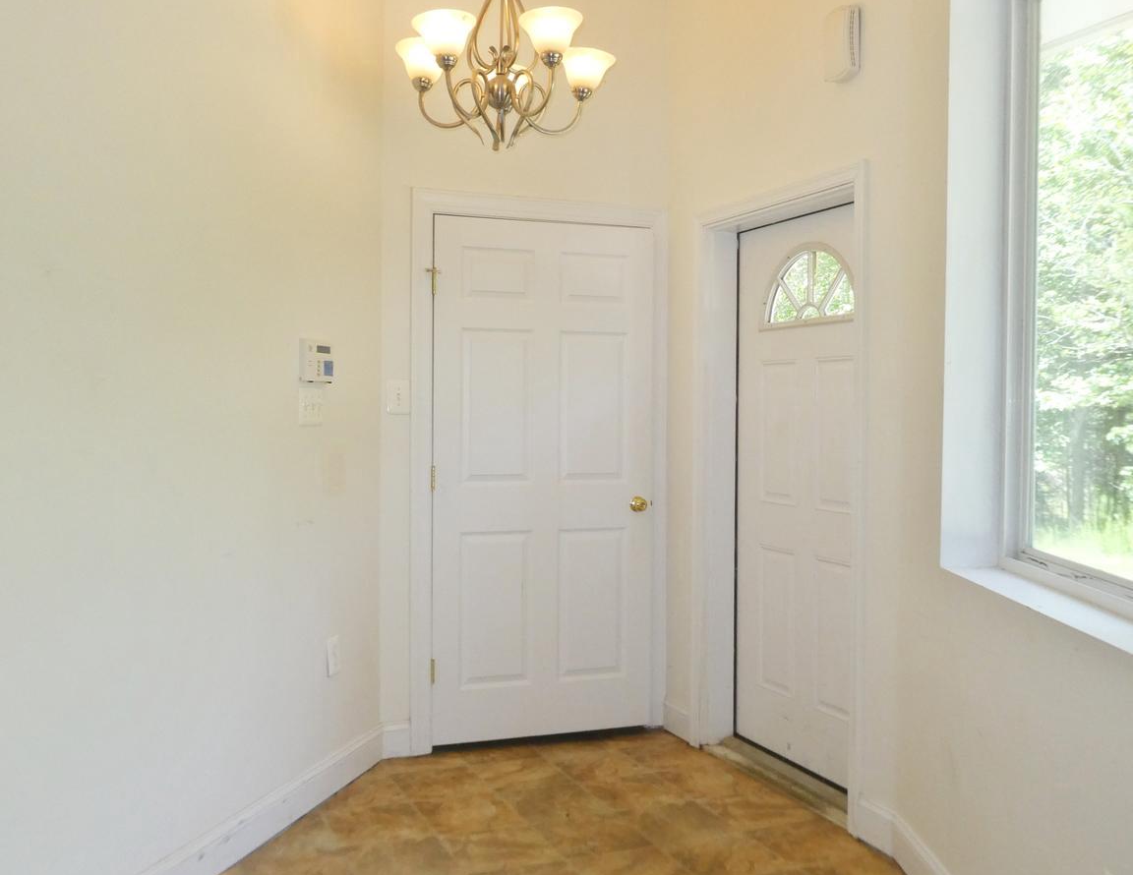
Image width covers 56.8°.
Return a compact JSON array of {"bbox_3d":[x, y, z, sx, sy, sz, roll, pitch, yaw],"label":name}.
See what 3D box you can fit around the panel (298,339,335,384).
[{"bbox_3d":[-0.813,-0.245,3.403,0.028,0.132,0.182,1,2,16],"label":"panel"}]

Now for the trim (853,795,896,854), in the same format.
[{"bbox_3d":[0.930,1.171,3.134,0.017,0.136,0.153,0,2,-24],"label":"trim"}]

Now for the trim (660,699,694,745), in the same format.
[{"bbox_3d":[0.453,1.139,4.212,0.017,0.136,0.249,0,2,-24],"label":"trim"}]

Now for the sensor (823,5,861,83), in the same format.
[{"bbox_3d":[0.852,-1.216,3.234,0.055,0.192,0.111,0,2,-24],"label":"sensor"}]

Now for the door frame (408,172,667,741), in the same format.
[{"bbox_3d":[-0.103,0.138,4.169,1.072,2.134,0.100,0,2,-21],"label":"door frame"}]

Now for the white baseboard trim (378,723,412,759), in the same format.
[{"bbox_3d":[-0.645,1.139,3.940,0.116,0.138,0.017,0,2,-21],"label":"white baseboard trim"}]

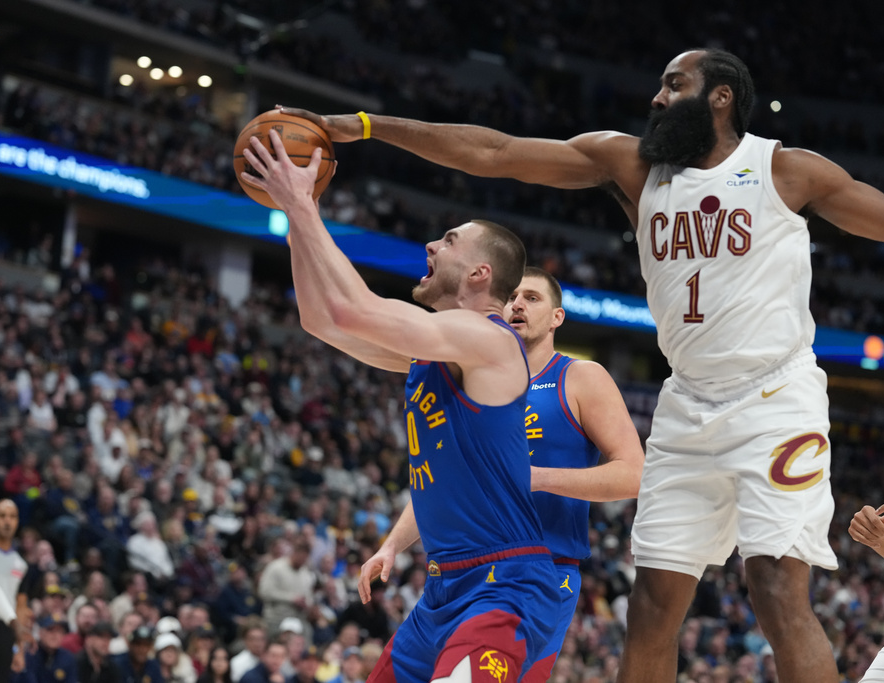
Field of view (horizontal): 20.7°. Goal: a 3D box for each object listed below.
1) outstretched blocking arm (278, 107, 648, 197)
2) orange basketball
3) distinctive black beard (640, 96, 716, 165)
[{"bbox_3d":[0.049,-0.461,5.740,0.880,0.165,0.170,7,-10,-1],"label":"outstretched blocking arm"},{"bbox_3d":[-0.373,-0.431,5.740,0.240,0.240,0.240,3,-10,0],"label":"orange basketball"},{"bbox_3d":[0.555,-0.496,5.700,0.165,0.170,0.165,7,-10,-20],"label":"distinctive black beard"}]

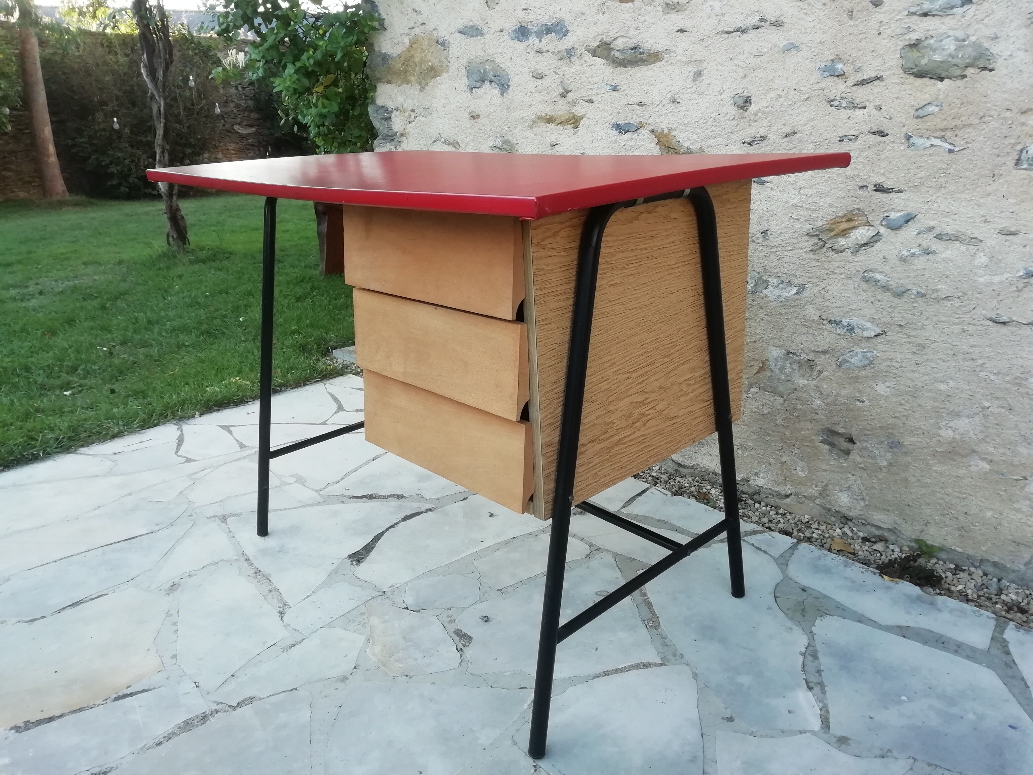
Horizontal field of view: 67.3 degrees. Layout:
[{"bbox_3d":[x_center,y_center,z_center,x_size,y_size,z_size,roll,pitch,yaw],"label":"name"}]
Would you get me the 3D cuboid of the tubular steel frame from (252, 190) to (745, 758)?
[{"bbox_3d":[-0.091,-0.004,1.367,0.514,0.722,0.857,-20,26,-38],"label":"tubular steel frame"}]

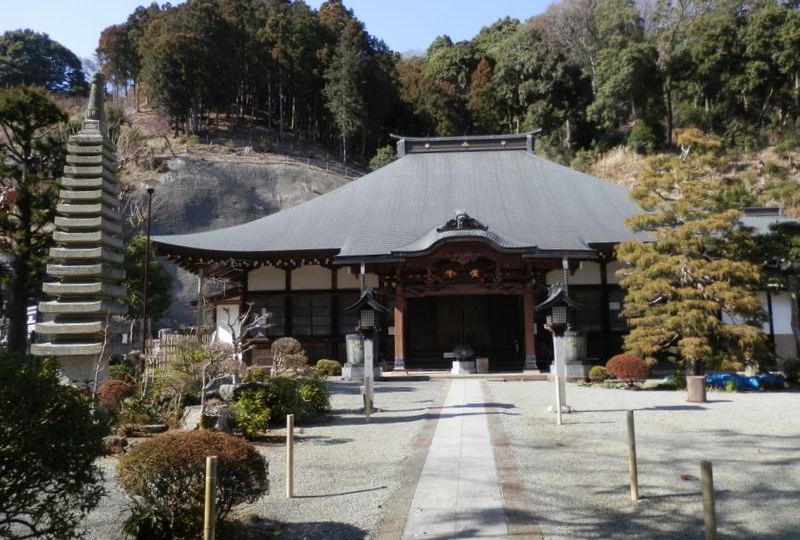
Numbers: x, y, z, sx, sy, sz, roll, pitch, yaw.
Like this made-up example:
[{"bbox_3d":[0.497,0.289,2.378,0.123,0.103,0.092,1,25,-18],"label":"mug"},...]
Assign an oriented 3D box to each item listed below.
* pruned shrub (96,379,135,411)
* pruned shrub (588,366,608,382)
[{"bbox_3d":[-5.170,2.262,10.500,0.680,0.560,0.660,-1,-5,7],"label":"pruned shrub"},{"bbox_3d":[5.565,2.930,16.200,0.540,0.430,0.540,-1,-5,7],"label":"pruned shrub"}]

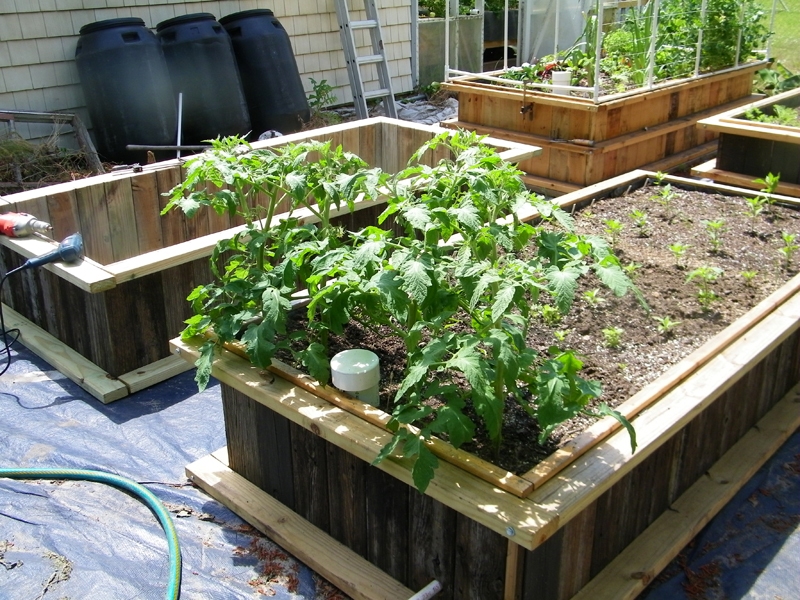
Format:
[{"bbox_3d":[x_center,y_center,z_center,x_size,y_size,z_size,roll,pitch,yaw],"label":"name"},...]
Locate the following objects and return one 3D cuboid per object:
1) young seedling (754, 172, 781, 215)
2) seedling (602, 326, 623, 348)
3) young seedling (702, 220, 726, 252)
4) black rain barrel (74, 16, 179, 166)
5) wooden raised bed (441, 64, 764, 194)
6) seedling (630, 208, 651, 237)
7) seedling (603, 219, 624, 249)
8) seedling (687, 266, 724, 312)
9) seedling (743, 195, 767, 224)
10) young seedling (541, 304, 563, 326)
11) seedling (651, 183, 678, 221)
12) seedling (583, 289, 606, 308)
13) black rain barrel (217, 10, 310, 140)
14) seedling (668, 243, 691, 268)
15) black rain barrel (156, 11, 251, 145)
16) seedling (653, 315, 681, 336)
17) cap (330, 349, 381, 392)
[{"bbox_3d":[1.560,-0.445,3.419,0.111,0.165,0.105,10,25,23],"label":"young seedling"},{"bbox_3d":[0.608,0.103,2.304,0.063,0.060,0.060,6,24,15],"label":"seedling"},{"bbox_3d":[1.179,-0.237,3.010,0.100,0.112,0.095,-1,22,0],"label":"young seedling"},{"bbox_3d":[-1.922,-1.483,5.746,0.600,0.950,0.600,-14,19,-15],"label":"black rain barrel"},{"bbox_3d":[1.627,-1.409,6.090,1.218,0.602,2.618,20,31,40],"label":"wooden raised bed"},{"bbox_3d":[0.948,-0.306,3.175,0.083,0.115,0.079,7,24,16],"label":"seedling"},{"bbox_3d":[0.810,-0.241,3.044,0.087,0.108,0.085,-1,22,0],"label":"seedling"},{"bbox_3d":[0.952,-0.041,2.518,0.120,0.155,0.114,9,25,21],"label":"seedling"},{"bbox_3d":[1.427,-0.344,3.247,0.096,0.118,0.093,-1,22,0],"label":"seedling"},{"bbox_3d":[0.458,0.047,2.437,0.063,0.052,0.060,-1,22,0],"label":"young seedling"},{"bbox_3d":[1.119,-0.413,3.393,0.114,0.140,0.108,8,24,17],"label":"seedling"},{"bbox_3d":[0.619,-0.009,2.572,0.077,0.055,0.073,6,24,13],"label":"seedling"},{"bbox_3d":[-1.123,-1.828,6.528,0.600,0.921,0.600,-4,17,46],"label":"black rain barrel"},{"bbox_3d":[0.996,-0.164,2.880,0.086,0.095,0.082,8,24,19],"label":"seedling"},{"bbox_3d":[-1.492,-1.630,6.091,0.600,0.921,0.600,-2,15,44],"label":"black rain barrel"},{"bbox_3d":[0.783,0.071,2.364,0.083,0.050,0.075,-1,22,0],"label":"seedling"},{"bbox_3d":[-0.109,0.172,1.965,0.118,0.051,0.118,-1,22,0],"label":"cap"}]

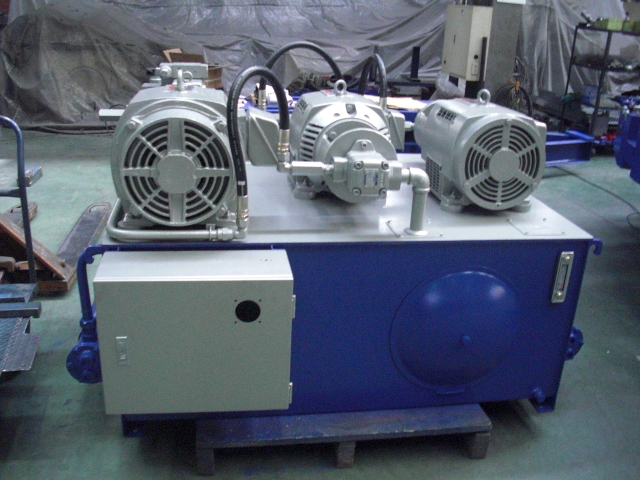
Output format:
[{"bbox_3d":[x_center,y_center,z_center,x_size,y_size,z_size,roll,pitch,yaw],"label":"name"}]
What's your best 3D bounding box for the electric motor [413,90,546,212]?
[{"bbox_3d":[0.578,-0.345,2.368,0.397,0.383,0.500,-1,22,-8],"label":"electric motor"}]

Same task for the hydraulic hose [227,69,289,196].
[{"bbox_3d":[-0.166,-0.275,1.845,0.182,0.407,0.071,-5,23,-19],"label":"hydraulic hose"}]

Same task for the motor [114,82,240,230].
[{"bbox_3d":[-0.430,-0.298,2.122,0.404,0.390,0.565,-1,22,-8],"label":"motor"}]

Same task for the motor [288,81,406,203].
[{"bbox_3d":[0.092,-0.362,2.354,0.404,0.383,0.508,-1,22,-8],"label":"motor"}]

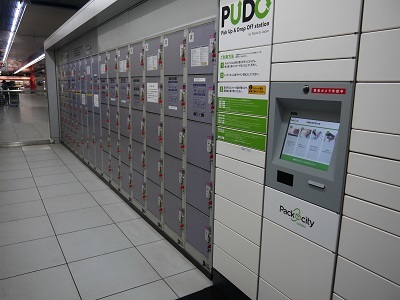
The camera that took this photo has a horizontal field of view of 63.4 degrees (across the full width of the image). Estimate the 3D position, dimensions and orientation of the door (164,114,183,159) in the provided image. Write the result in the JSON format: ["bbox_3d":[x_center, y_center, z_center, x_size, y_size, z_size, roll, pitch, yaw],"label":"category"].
[{"bbox_3d":[-0.227,-0.119,2.822,0.030,0.342,0.356,-5,13,-31],"label":"door"}]

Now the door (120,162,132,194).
[{"bbox_3d":[-0.918,0.347,4.041,0.030,0.340,0.351,-6,13,-31],"label":"door"}]

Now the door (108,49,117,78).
[{"bbox_3d":[-1.136,-1.113,4.191,0.030,0.345,0.352,-6,13,-31],"label":"door"}]

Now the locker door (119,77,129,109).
[{"bbox_3d":[-0.883,-0.667,3.787,0.030,0.335,0.355,-6,13,-31],"label":"locker door"}]

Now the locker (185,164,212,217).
[{"bbox_3d":[-0.006,0.300,2.546,0.030,0.348,0.366,-6,13,-31],"label":"locker"}]

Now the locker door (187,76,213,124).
[{"bbox_3d":[0.004,-0.388,2.425,0.030,0.344,0.351,-6,13,-31],"label":"locker door"}]

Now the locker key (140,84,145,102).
[{"bbox_3d":[-0.594,-0.584,3.344,0.040,0.175,0.060,-6,13,-31],"label":"locker key"}]

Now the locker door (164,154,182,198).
[{"bbox_3d":[-0.235,0.221,2.888,0.030,0.339,0.356,-5,13,-31],"label":"locker door"}]

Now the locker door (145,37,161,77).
[{"bbox_3d":[-0.443,-0.884,3.102,0.030,0.344,0.351,-5,13,-31],"label":"locker door"}]

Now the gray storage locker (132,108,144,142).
[{"bbox_3d":[-0.700,-0.270,3.608,0.030,0.349,0.355,-6,13,-31],"label":"gray storage locker"}]

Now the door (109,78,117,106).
[{"bbox_3d":[-1.117,-0.757,4.198,0.030,0.339,0.350,-5,13,-31],"label":"door"}]

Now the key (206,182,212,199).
[{"bbox_3d":[0.066,0.293,2.372,0.025,0.110,0.050,-5,13,-31],"label":"key"}]

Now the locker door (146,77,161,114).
[{"bbox_3d":[-0.455,-0.537,3.153,0.030,0.345,0.362,-5,13,-31],"label":"locker door"}]

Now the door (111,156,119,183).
[{"bbox_3d":[-1.145,0.267,4.418,0.030,0.347,0.358,-6,13,-31],"label":"door"}]

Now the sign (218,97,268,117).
[{"bbox_3d":[0.249,-0.275,2.032,0.010,0.098,0.497,-6,13,-31],"label":"sign"}]

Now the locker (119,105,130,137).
[{"bbox_3d":[-0.901,-0.341,3.908,0.030,0.342,0.350,-5,13,-31],"label":"locker"}]

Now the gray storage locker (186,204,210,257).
[{"bbox_3d":[-0.017,0.637,2.581,0.030,0.329,0.355,-6,13,-31],"label":"gray storage locker"}]

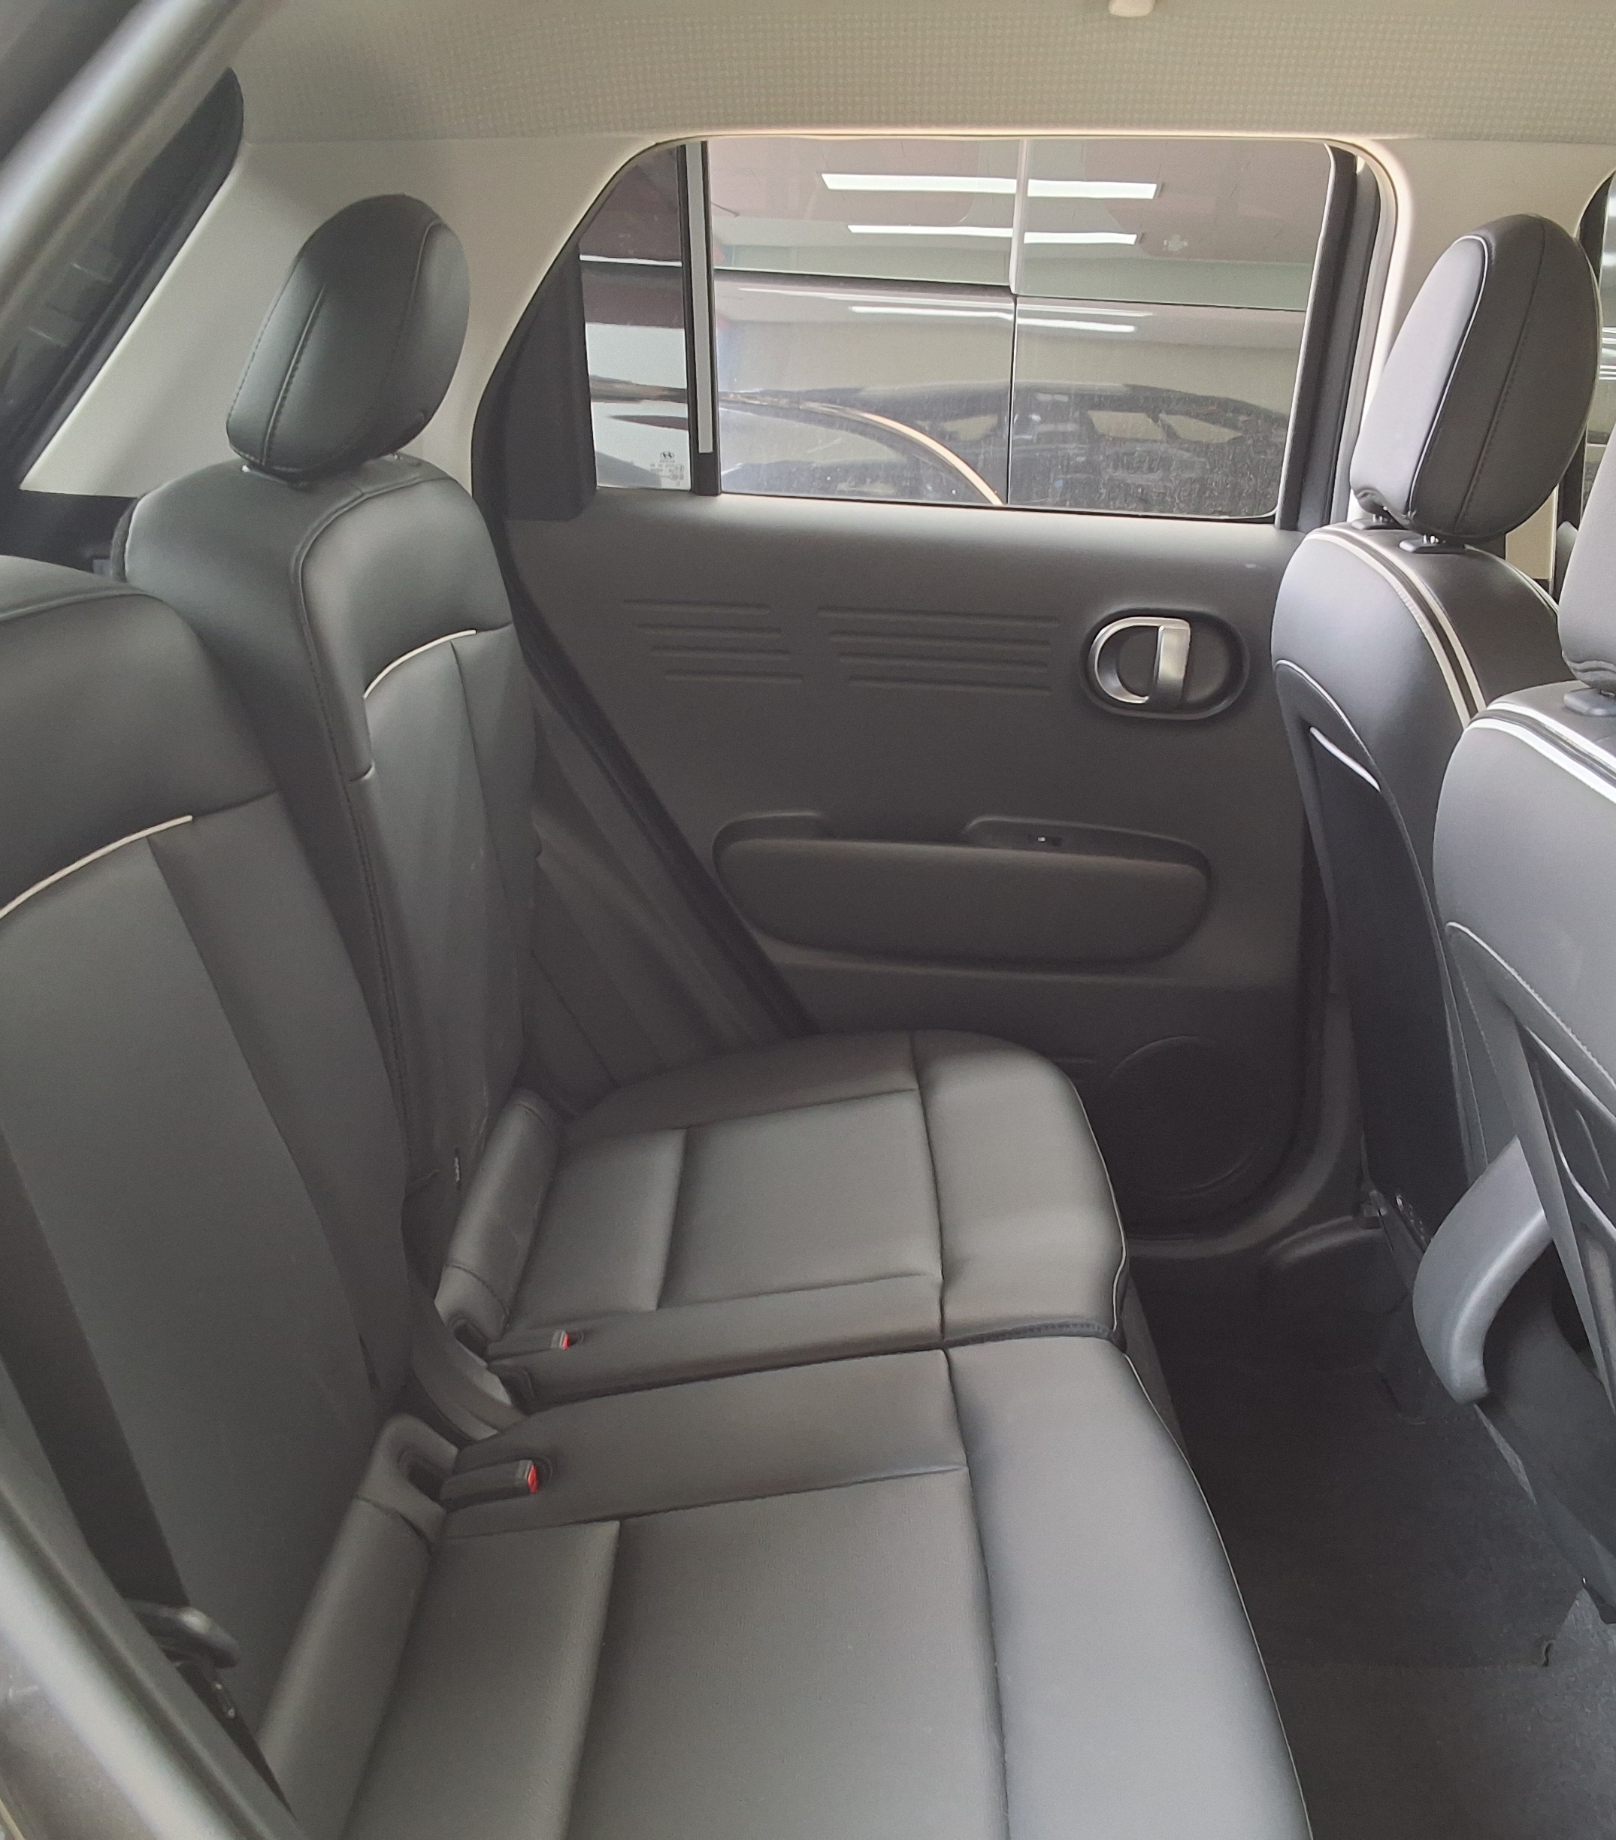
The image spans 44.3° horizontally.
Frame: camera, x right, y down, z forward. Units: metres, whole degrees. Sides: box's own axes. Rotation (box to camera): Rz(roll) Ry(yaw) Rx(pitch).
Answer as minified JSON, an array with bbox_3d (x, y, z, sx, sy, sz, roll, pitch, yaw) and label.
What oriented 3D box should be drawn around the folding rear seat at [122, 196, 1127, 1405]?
[{"bbox_3d":[-0.098,-0.028,1.492,0.650,0.985,0.590,0,16,1],"label":"folding rear seat"}]

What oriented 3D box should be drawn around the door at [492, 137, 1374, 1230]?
[{"bbox_3d":[0.115,-0.167,1.835,0.790,1.060,0.180,0,16,1],"label":"door"}]

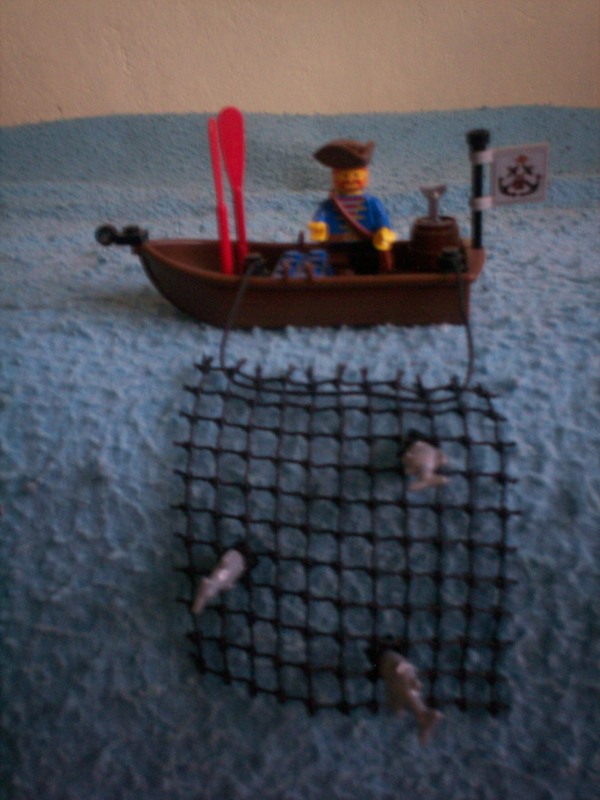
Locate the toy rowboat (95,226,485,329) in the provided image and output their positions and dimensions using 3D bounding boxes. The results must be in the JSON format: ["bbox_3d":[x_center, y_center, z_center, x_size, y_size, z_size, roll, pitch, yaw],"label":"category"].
[{"bbox_3d":[-0.003,-0.039,0.267,0.122,0.025,0.040,1,28,6],"label":"toy rowboat"}]

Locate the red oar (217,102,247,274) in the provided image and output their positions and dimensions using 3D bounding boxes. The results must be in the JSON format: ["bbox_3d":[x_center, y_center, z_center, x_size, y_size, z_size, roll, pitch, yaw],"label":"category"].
[{"bbox_3d":[-0.020,-0.059,0.258,0.008,0.058,0.004,1,28,6],"label":"red oar"}]

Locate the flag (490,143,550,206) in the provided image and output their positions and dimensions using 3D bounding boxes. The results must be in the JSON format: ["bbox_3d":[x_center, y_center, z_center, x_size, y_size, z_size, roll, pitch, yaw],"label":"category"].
[{"bbox_3d":[0.067,-0.069,0.255,0.018,0.018,0.003,-7,27,-4],"label":"flag"}]

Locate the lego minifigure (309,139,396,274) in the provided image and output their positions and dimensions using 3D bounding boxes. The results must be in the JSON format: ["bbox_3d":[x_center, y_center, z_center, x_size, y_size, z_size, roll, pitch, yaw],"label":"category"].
[{"bbox_3d":[0.016,-0.057,0.256,0.025,0.042,0.017,1,28,6],"label":"lego minifigure"}]

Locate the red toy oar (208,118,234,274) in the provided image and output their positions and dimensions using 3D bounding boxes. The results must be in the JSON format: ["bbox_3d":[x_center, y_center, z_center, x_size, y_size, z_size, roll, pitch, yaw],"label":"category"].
[{"bbox_3d":[-0.024,-0.057,0.252,0.004,0.056,0.008,-1,28,7],"label":"red toy oar"}]

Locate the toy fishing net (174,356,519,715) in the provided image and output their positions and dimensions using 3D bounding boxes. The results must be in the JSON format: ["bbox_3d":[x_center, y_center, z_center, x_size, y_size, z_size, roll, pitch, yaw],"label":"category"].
[{"bbox_3d":[0.012,0.036,0.223,0.087,0.094,0.015,0,-13,0],"label":"toy fishing net"}]

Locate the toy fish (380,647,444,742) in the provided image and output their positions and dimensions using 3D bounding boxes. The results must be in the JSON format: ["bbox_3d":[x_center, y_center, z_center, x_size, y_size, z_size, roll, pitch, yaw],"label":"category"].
[{"bbox_3d":[0.029,0.077,0.216,0.010,0.025,0.007,-36,-1,31],"label":"toy fish"}]

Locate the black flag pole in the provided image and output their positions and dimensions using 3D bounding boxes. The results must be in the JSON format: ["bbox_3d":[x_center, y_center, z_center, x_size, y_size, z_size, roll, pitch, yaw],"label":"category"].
[{"bbox_3d":[0.055,-0.063,0.254,0.007,0.036,0.007,-1,28,8],"label":"black flag pole"}]

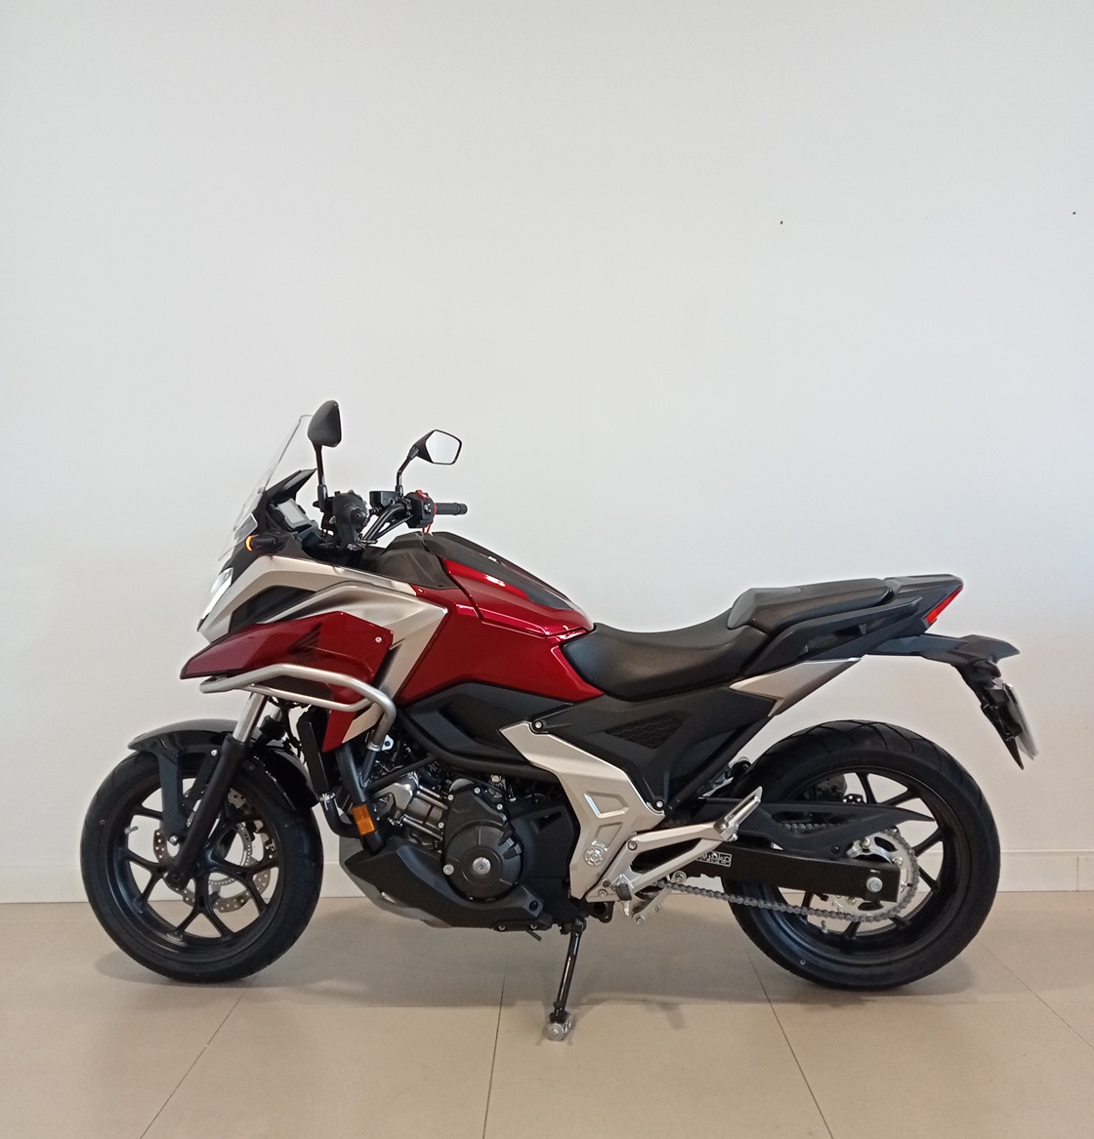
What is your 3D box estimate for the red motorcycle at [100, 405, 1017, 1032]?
[{"bbox_3d":[-0.030,0.309,2.645,2.212,1.335,0.855,-1,1,4],"label":"red motorcycle"}]

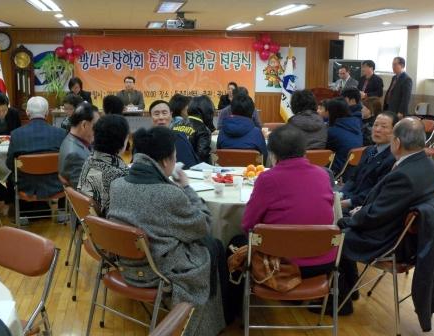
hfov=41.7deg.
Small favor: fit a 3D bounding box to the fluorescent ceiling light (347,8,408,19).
[{"bbox_3d":[2.111,-2.050,7.577,0.310,0.070,1.340,-2,11,-9],"label":"fluorescent ceiling light"}]

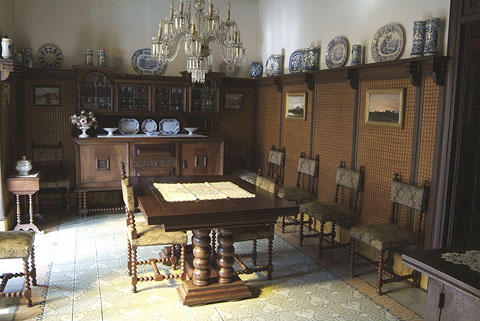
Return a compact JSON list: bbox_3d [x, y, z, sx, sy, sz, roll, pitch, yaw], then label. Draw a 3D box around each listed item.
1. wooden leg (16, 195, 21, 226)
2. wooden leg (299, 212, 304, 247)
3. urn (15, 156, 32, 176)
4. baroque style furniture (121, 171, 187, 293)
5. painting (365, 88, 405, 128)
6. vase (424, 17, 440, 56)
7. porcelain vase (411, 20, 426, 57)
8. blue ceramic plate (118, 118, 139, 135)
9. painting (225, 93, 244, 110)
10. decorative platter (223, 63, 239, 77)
[{"bbox_3d":[-2.545,0.558,4.618,0.045,0.365,0.045,-1,9,-21],"label":"wooden leg"},{"bbox_3d":[0.680,0.754,4.461,0.048,0.410,0.048,-2,8,-21],"label":"wooden leg"},{"bbox_3d":[-2.532,0.066,4.697,0.180,0.235,0.180,-2,8,-21],"label":"urn"},{"bbox_3d":[-0.735,0.587,3.471,0.500,0.955,0.430,-2,9,-24],"label":"baroque style furniture"},{"bbox_3d":[1.376,-0.505,3.835,0.045,0.365,0.510,-4,9,-21],"label":"painting"},{"bbox_3d":[1.509,-0.969,3.146,0.097,0.280,0.097,-1,8,-21],"label":"vase"},{"bbox_3d":[1.530,-1.046,3.461,0.105,0.315,0.105,-1,9,-21],"label":"porcelain vase"},{"bbox_3d":[-1.647,-0.497,5.937,0.305,0.255,0.035,-1,-6,-18],"label":"blue ceramic plate"},{"bbox_3d":[-0.087,-0.942,6.434,0.325,0.270,0.035,-1,8,-21],"label":"painting"},{"bbox_3d":[-0.155,-1.504,6.606,0.260,0.250,0.035,-1,-3,-21],"label":"decorative platter"}]

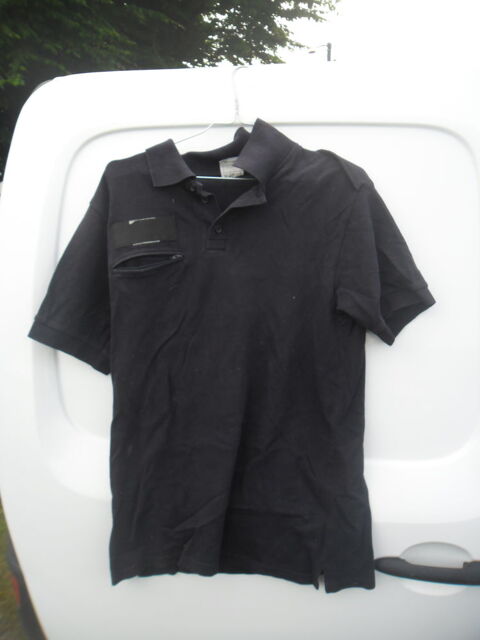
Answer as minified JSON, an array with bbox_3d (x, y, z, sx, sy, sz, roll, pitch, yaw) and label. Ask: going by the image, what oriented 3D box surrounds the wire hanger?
[{"bbox_3d":[-0.006,-0.344,0.870,0.400,0.190,0.030,0,3,3],"label":"wire hanger"}]

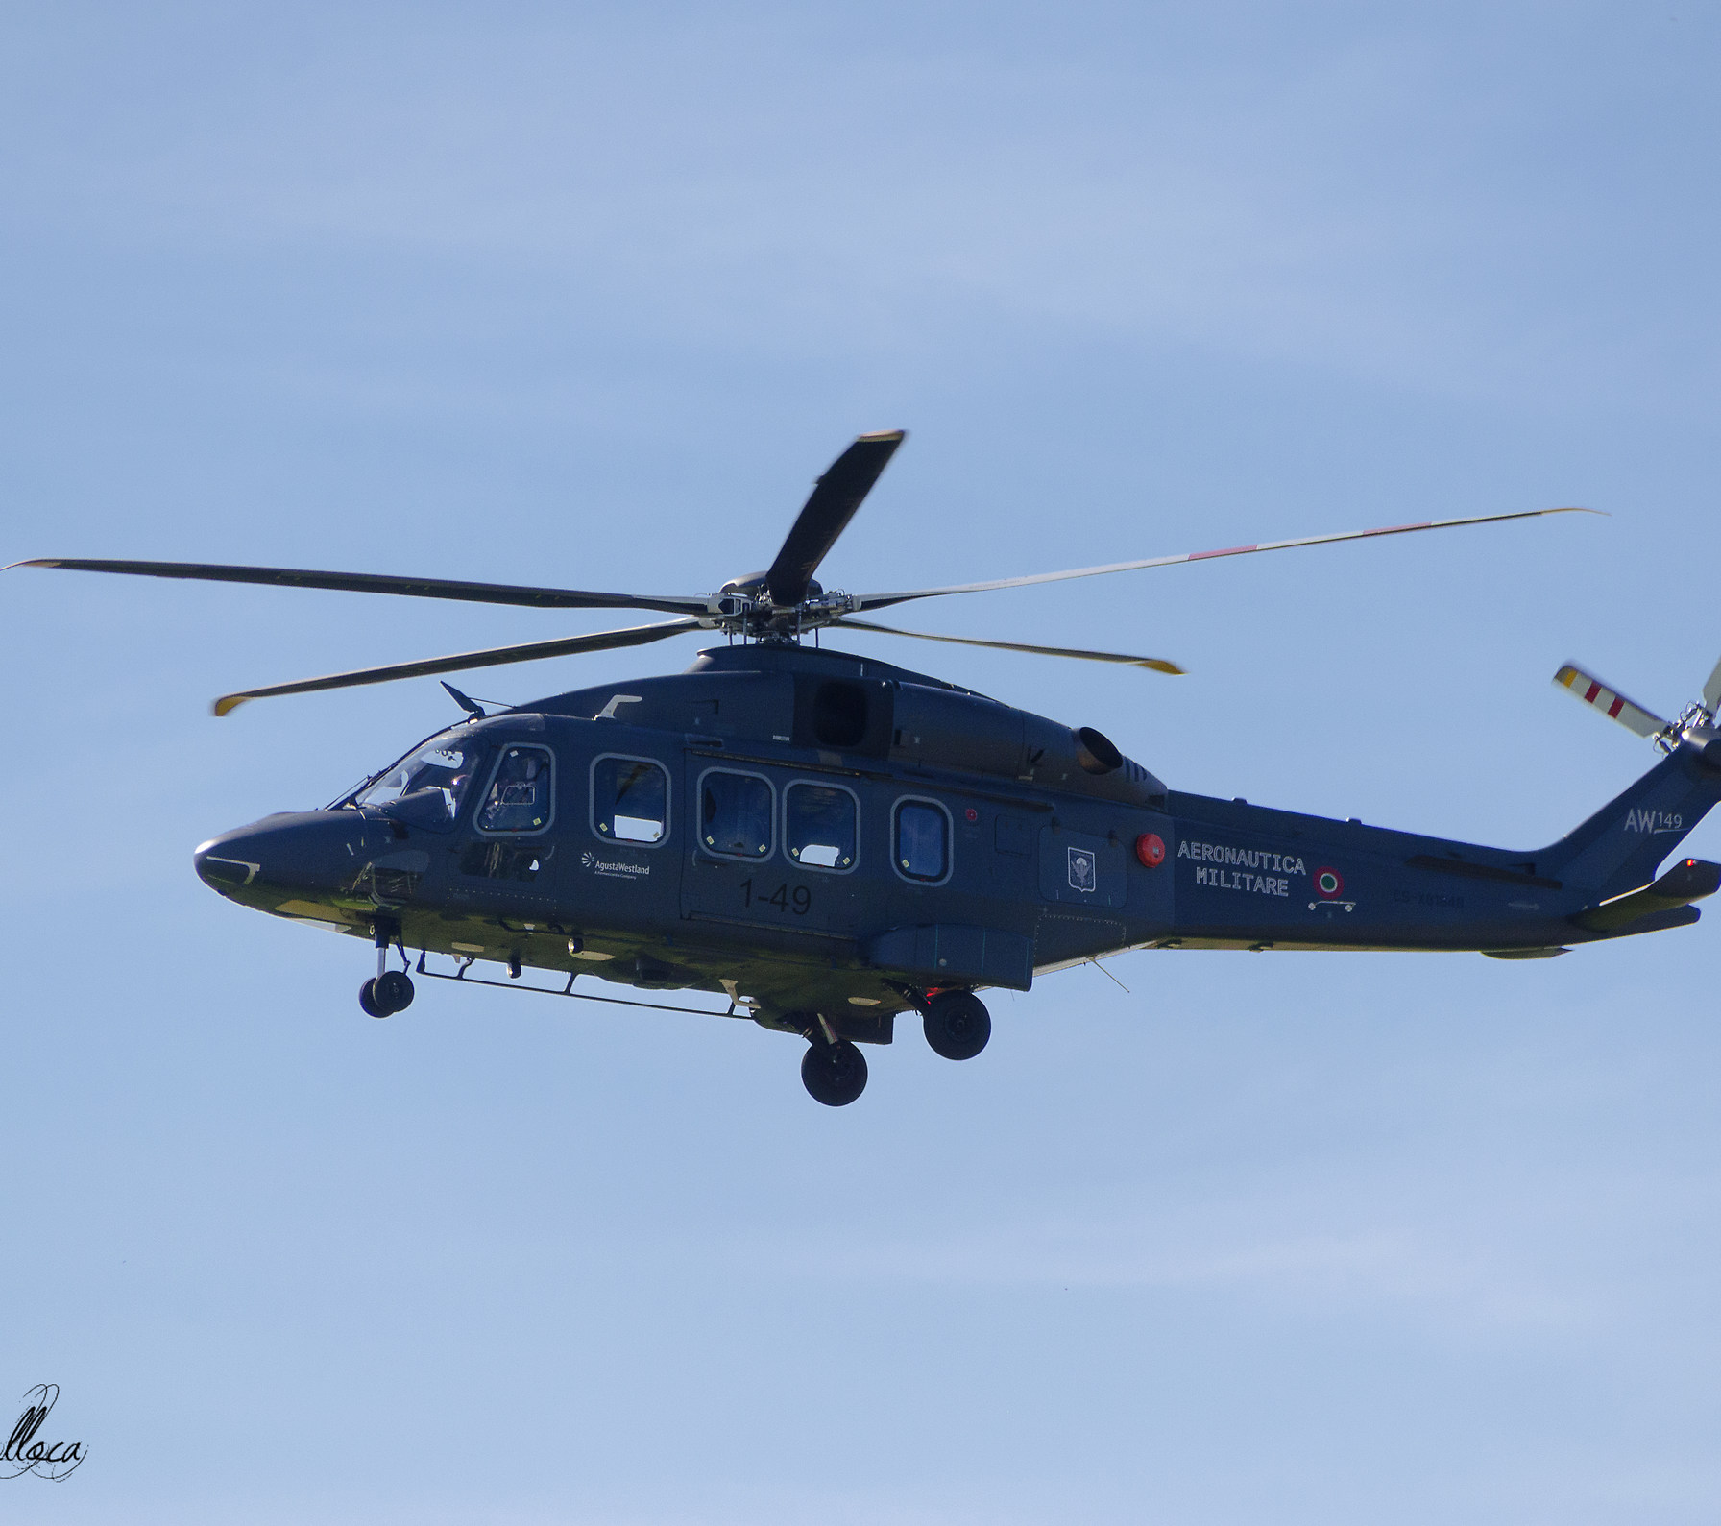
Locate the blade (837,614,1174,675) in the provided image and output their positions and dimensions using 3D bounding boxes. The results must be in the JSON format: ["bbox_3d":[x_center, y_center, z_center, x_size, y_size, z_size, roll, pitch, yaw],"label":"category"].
[{"bbox_3d":[1.319,-0.991,208.077,0.550,0.220,6.303,-8,-8,29],"label":"blade"}]

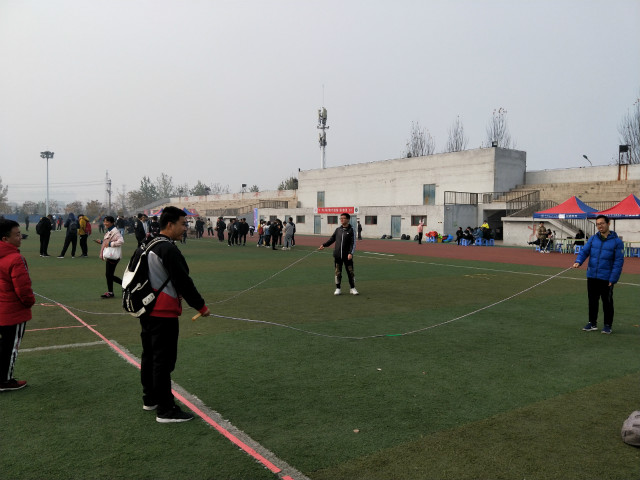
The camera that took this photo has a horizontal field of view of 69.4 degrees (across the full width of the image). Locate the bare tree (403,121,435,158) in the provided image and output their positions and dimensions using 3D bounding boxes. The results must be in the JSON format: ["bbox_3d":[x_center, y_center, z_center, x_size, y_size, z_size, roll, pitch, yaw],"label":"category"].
[{"bbox_3d":[11.337,-7.159,52.707,3.600,13.070,3.600,0,3,0],"label":"bare tree"}]

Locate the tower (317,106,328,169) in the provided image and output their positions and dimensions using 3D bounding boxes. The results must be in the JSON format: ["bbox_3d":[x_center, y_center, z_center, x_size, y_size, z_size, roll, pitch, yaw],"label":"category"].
[{"bbox_3d":[0.622,-14.163,89.471,2.350,23.640,2.350,0,3,0],"label":"tower"}]

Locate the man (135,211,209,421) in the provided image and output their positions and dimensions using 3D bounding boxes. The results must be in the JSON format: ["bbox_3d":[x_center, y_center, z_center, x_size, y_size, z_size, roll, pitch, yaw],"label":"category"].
[{"bbox_3d":[-1.255,0.607,3.911,0.580,1.760,0.520,-1,3,-23],"label":"man"}]

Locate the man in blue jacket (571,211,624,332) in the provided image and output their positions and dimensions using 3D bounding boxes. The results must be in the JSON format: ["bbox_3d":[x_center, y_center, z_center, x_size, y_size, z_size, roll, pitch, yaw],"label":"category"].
[{"bbox_3d":[4.186,0.508,6.911,0.470,1.760,0.600,-2,3,-40],"label":"man in blue jacket"}]

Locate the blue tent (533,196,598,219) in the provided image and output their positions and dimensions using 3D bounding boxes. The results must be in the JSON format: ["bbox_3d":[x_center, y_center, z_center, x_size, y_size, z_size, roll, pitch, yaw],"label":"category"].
[{"bbox_3d":[13.860,-0.881,25.032,3.000,3.040,3.000,-1,3,-33],"label":"blue tent"}]

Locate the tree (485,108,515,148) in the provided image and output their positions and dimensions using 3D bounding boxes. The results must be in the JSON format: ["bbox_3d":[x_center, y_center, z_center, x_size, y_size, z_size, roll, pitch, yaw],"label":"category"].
[{"bbox_3d":[18.244,-6.836,46.708,3.100,13.050,3.100,0,3,0],"label":"tree"}]

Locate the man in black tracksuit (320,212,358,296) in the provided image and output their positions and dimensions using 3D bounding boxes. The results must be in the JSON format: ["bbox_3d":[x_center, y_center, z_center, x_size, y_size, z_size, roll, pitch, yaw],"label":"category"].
[{"bbox_3d":[0.402,0.315,10.050,0.800,1.760,0.450,1,3,16],"label":"man in black tracksuit"}]

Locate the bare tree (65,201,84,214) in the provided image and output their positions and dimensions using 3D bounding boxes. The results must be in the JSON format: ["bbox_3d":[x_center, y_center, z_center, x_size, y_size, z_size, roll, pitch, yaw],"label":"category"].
[{"bbox_3d":[-69.038,-7.919,129.943,5.400,5.820,5.400,1,3,0],"label":"bare tree"}]

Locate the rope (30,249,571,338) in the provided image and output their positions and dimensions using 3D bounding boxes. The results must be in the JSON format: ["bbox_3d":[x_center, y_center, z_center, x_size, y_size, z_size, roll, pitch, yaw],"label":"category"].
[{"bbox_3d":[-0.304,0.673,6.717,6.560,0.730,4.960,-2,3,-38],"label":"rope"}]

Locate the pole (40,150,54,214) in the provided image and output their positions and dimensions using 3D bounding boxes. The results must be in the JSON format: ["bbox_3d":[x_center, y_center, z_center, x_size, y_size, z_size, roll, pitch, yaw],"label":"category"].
[{"bbox_3d":[-73.498,-14.159,124.563,3.500,19.530,3.300,-1,3,-21],"label":"pole"}]

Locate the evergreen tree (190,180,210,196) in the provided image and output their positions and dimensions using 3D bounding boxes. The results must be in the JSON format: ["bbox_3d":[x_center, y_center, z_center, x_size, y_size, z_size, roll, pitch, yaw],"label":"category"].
[{"bbox_3d":[-24.016,-7.411,92.867,4.200,9.110,4.200,1,3,0],"label":"evergreen tree"}]

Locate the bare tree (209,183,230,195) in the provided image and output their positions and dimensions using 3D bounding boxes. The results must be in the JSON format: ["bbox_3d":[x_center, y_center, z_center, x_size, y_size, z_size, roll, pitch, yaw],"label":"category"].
[{"bbox_3d":[-19.110,-6.712,87.886,4.200,8.270,4.200,1,3,0],"label":"bare tree"}]

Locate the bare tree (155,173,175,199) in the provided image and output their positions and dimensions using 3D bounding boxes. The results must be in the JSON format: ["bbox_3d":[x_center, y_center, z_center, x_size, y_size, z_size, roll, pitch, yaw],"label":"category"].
[{"bbox_3d":[-36.292,-9.659,107.801,4.500,11.980,4.500,1,3,0],"label":"bare tree"}]

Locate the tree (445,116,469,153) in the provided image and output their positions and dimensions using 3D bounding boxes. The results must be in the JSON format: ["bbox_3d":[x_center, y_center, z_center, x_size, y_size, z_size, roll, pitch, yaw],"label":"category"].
[{"bbox_3d":[14.518,-6.790,48.784,2.900,12.700,2.900,1,3,0],"label":"tree"}]

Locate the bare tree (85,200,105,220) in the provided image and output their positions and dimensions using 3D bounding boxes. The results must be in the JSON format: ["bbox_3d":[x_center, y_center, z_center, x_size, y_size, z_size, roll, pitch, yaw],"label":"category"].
[{"bbox_3d":[-62.435,-7.895,127.937,5.500,6.080,5.500,1,3,0],"label":"bare tree"}]

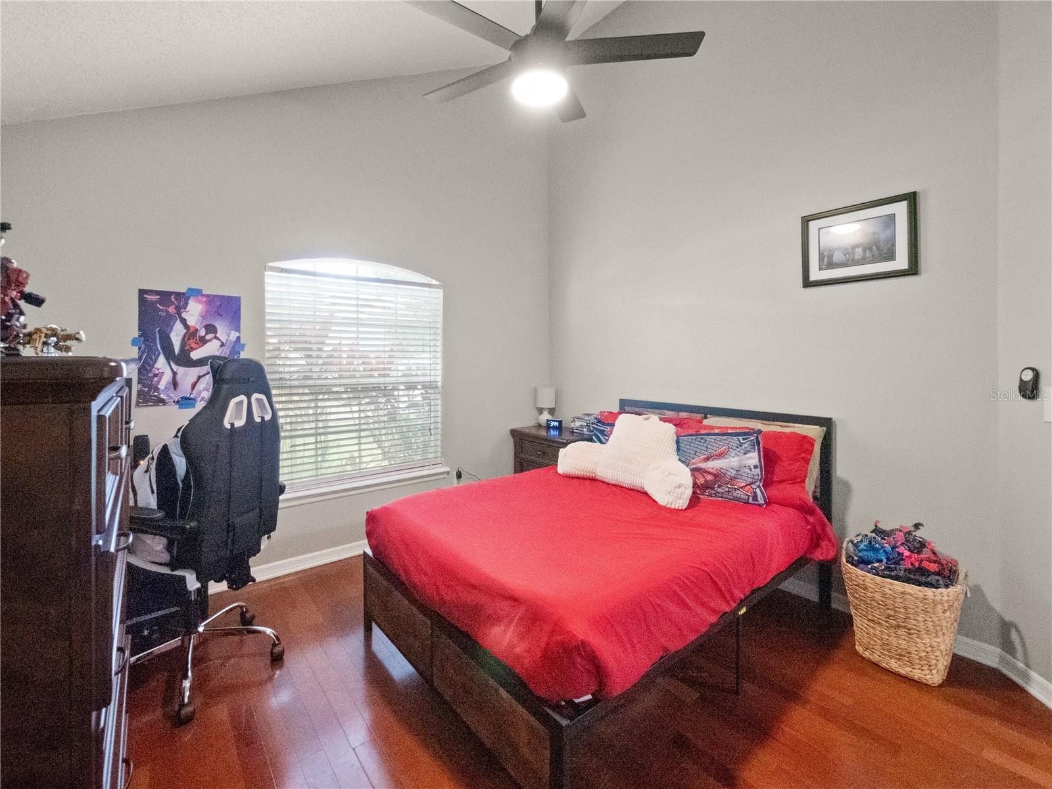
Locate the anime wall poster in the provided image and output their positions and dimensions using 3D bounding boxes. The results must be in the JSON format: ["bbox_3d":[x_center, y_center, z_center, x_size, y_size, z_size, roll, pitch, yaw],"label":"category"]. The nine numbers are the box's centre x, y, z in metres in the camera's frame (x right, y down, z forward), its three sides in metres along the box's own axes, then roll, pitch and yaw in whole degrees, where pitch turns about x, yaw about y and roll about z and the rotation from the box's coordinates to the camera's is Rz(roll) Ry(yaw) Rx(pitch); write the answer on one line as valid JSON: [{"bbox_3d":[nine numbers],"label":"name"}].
[{"bbox_3d":[-1.904,-0.258,2.451,0.461,0.642,0.012,-3,4,-36],"label":"anime wall poster"}]

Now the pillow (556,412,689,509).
[{"bbox_3d":[0.705,0.375,2.718,0.410,0.430,0.870,-3,4,-41],"label":"pillow"}]

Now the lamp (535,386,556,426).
[{"bbox_3d":[0.176,0.126,3.767,0.175,0.350,0.175,0,3,0],"label":"lamp"}]

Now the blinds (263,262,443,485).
[{"bbox_3d":[-1.163,-0.167,3.034,1.190,1.553,0.120,-3,4,-36],"label":"blinds"}]

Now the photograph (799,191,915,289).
[{"bbox_3d":[1.710,-0.783,2.209,0.030,0.394,0.488,-3,4,-41],"label":"photograph"}]

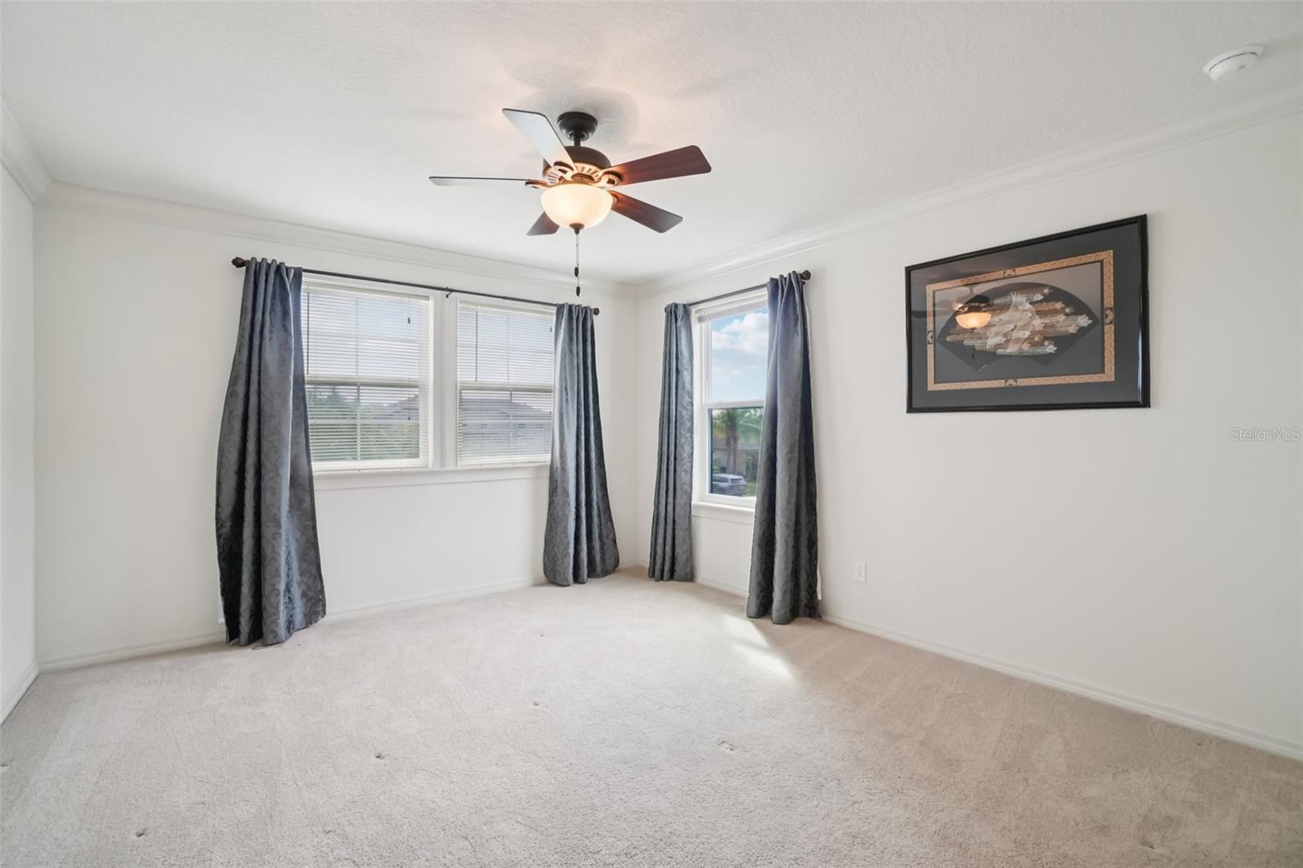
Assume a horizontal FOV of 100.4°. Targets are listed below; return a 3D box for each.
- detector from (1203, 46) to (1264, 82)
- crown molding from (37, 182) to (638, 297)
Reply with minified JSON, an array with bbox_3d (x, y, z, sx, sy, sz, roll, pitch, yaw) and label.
[{"bbox_3d":[1.944,-1.230,1.815,0.145,0.042,0.145,-1,1,-41],"label":"detector"},{"bbox_3d":[-1.560,-1.209,3.706,3.620,0.100,0.110,-1,1,-35],"label":"crown molding"}]

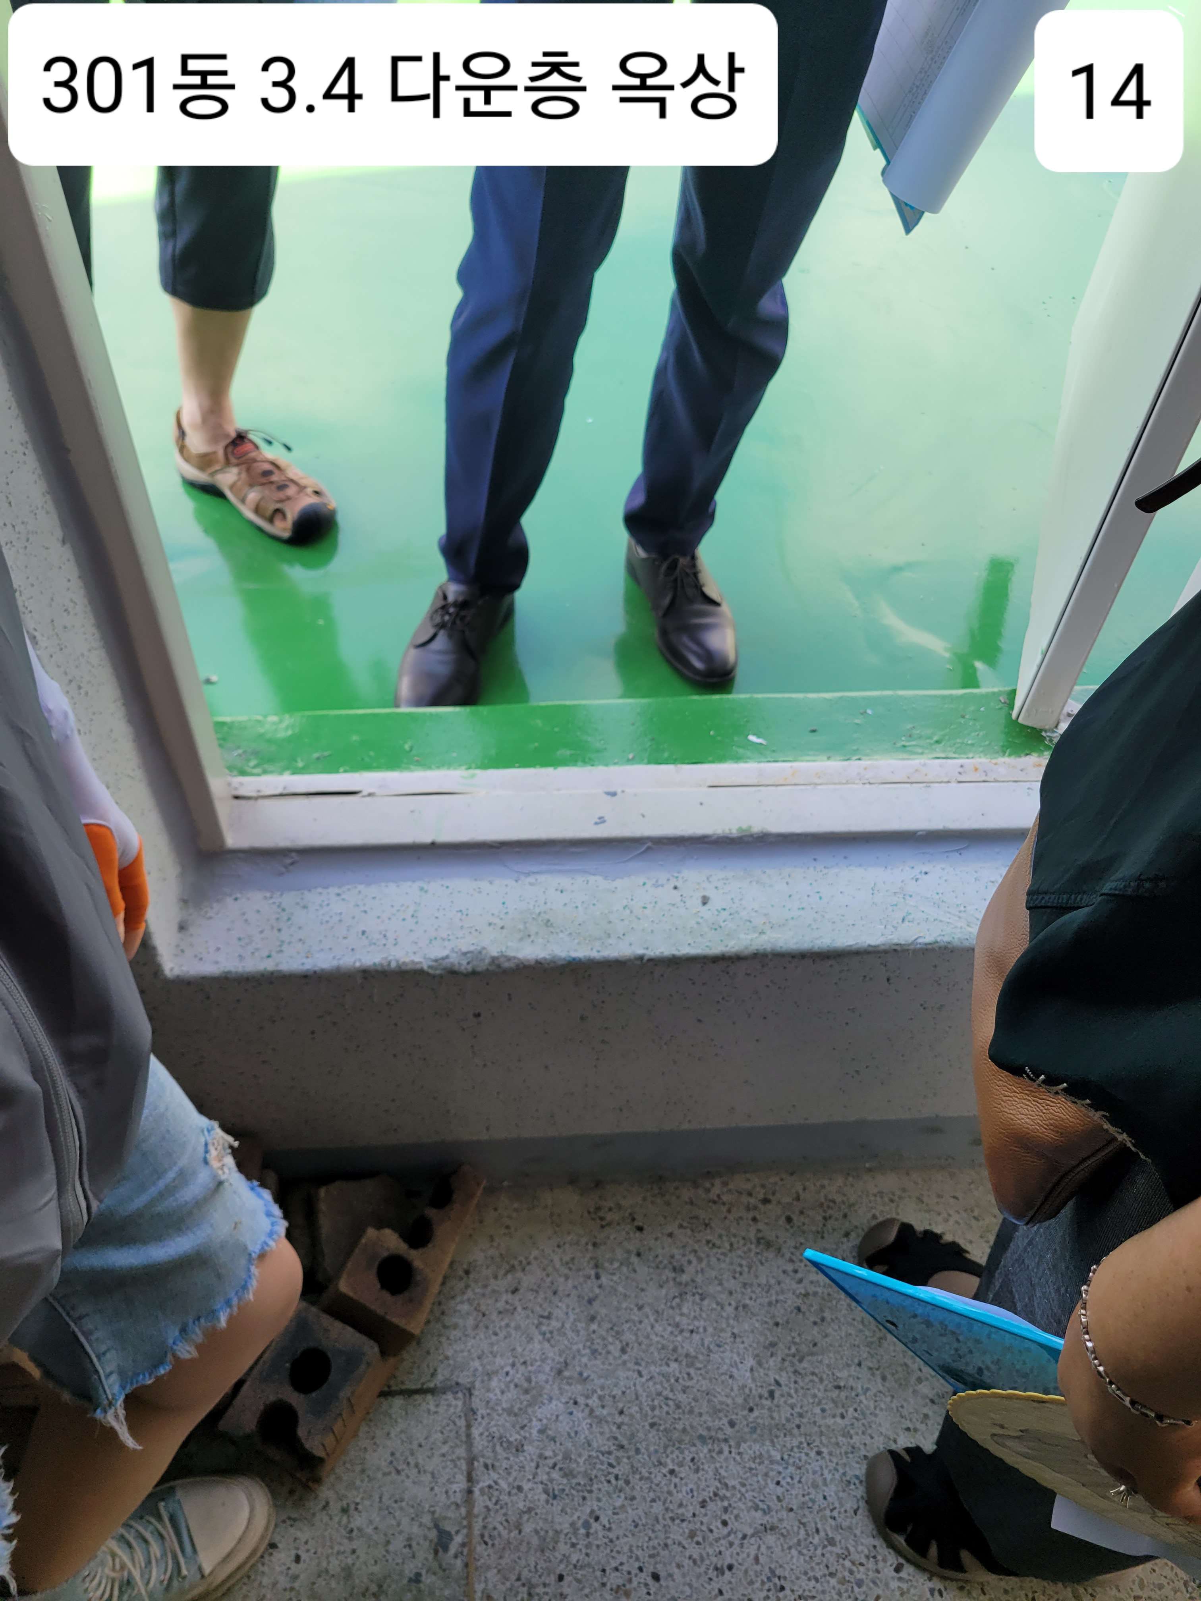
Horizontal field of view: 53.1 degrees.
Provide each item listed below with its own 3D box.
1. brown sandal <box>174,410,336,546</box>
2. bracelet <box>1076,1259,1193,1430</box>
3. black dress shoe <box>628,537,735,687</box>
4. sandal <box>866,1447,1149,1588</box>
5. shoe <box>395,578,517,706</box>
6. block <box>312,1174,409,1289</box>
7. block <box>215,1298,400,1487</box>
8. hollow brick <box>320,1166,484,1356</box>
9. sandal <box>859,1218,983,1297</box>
[{"bbox_3d":[-0.523,-0.498,1.779,0.305,0.100,0.108,34,55,24],"label":"brown sandal"},{"bbox_3d":[0.205,0.197,0.440,0.062,0.022,0.068,39,38,11],"label":"bracelet"},{"bbox_3d":[0.107,-0.290,1.627,0.105,0.105,0.287,-11,50,-13],"label":"black dress shoe"},{"bbox_3d":[0.395,0.691,1.170,0.250,0.080,0.097,4,49,0],"label":"sandal"},{"bbox_3d":[-0.181,-0.238,1.566,0.105,0.105,0.285,13,49,8],"label":"shoe"},{"bbox_3d":[-0.249,0.479,1.310,0.100,0.060,0.120,-10,50,-11],"label":"block"},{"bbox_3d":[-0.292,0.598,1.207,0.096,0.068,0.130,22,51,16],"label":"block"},{"bbox_3d":[-0.205,0.467,1.273,0.090,0.057,0.190,34,36,-5],"label":"hollow brick"},{"bbox_3d":[0.406,0.531,1.310,0.245,0.080,0.097,19,50,13],"label":"sandal"}]

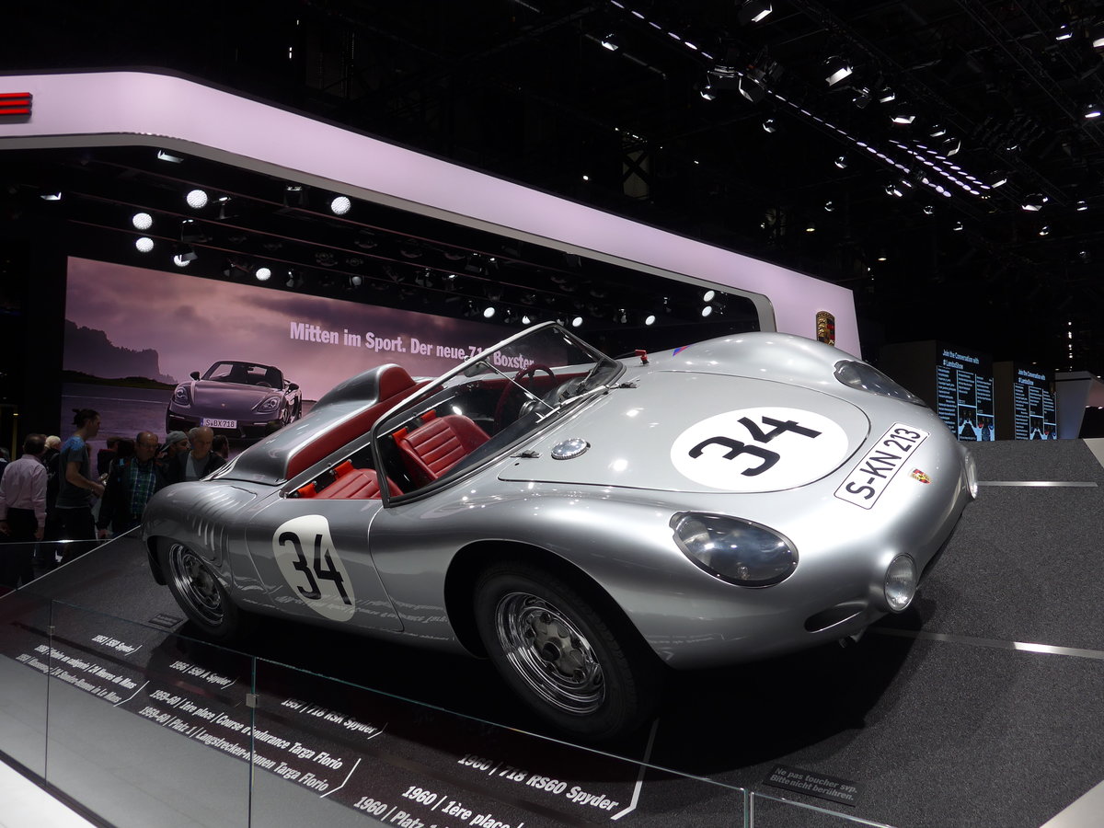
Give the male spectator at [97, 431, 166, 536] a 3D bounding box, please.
[{"bbox_3d":[-3.485,0.993,7.649,0.550,1.690,0.360,2,-4,-30],"label":"male spectator"}]

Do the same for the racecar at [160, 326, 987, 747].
[{"bbox_3d":[-0.325,0.281,3.744,3.700,0.980,1.520,-3,21,43],"label":"racecar"}]

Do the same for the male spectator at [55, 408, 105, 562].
[{"bbox_3d":[-4.294,0.882,8.344,0.440,1.860,0.480,2,-4,-22],"label":"male spectator"}]

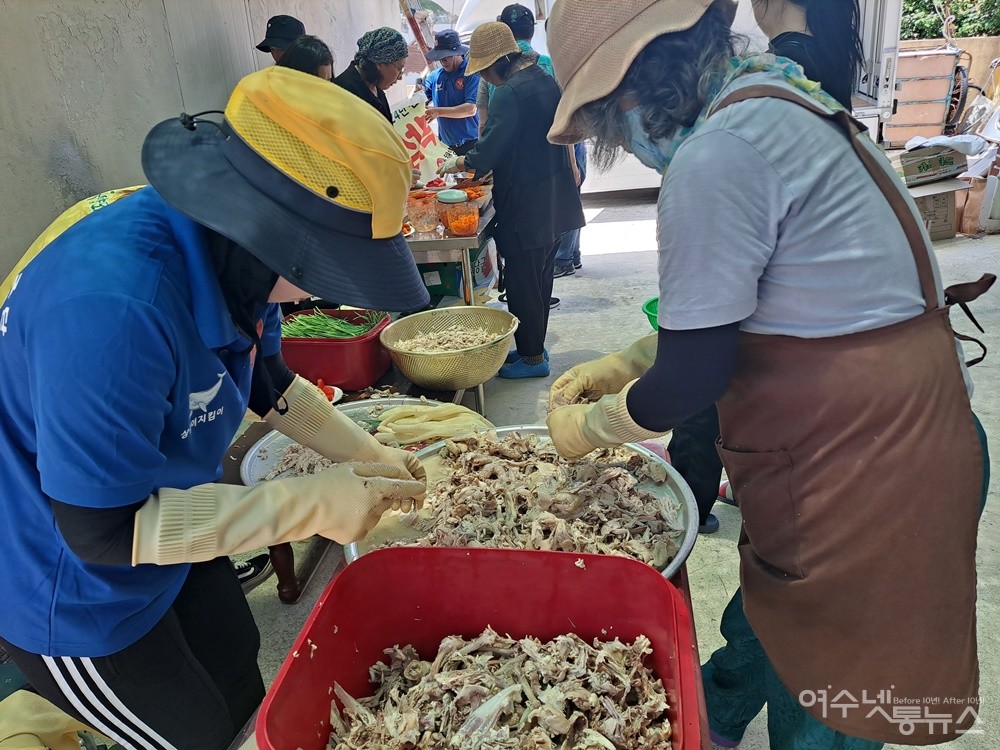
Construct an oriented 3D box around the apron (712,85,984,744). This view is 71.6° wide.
[{"bbox_3d":[0.495,0.045,0.990,0.350,0.840,0.400,3,20,21],"label":"apron"}]

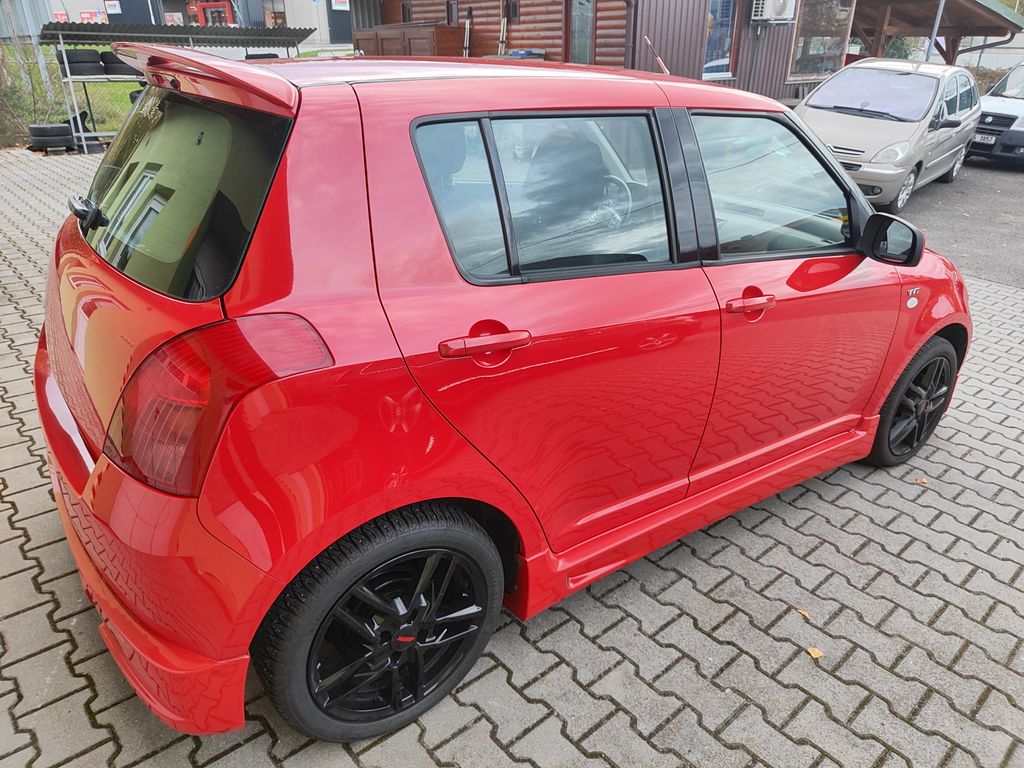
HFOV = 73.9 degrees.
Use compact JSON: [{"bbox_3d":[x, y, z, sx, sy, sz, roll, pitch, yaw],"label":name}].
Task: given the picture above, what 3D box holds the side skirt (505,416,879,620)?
[{"bbox_3d":[0.694,0.342,2.204,1.700,0.200,0.120,-14,29,-33],"label":"side skirt"}]

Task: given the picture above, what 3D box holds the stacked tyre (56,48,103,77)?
[{"bbox_3d":[-7.547,-5.623,11.900,0.640,0.430,0.640,-11,27,-28],"label":"stacked tyre"}]

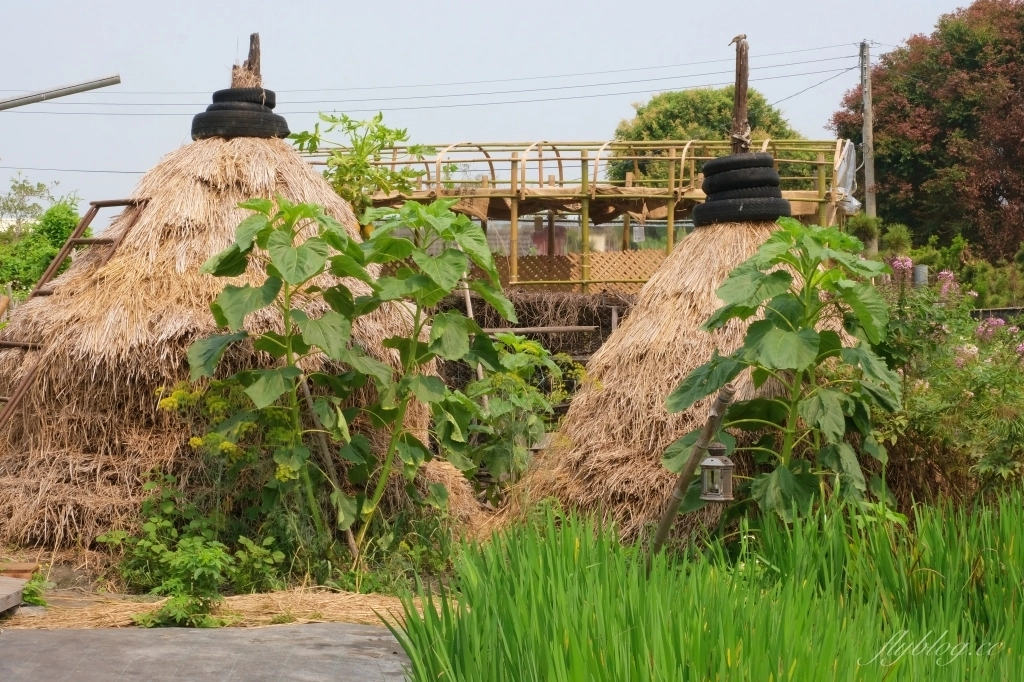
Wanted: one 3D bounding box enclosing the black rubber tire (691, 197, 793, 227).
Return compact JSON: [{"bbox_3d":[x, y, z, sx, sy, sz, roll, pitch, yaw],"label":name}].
[{"bbox_3d":[1.360,-0.766,11.100,0.580,0.140,0.580,-4,3,0],"label":"black rubber tire"}]

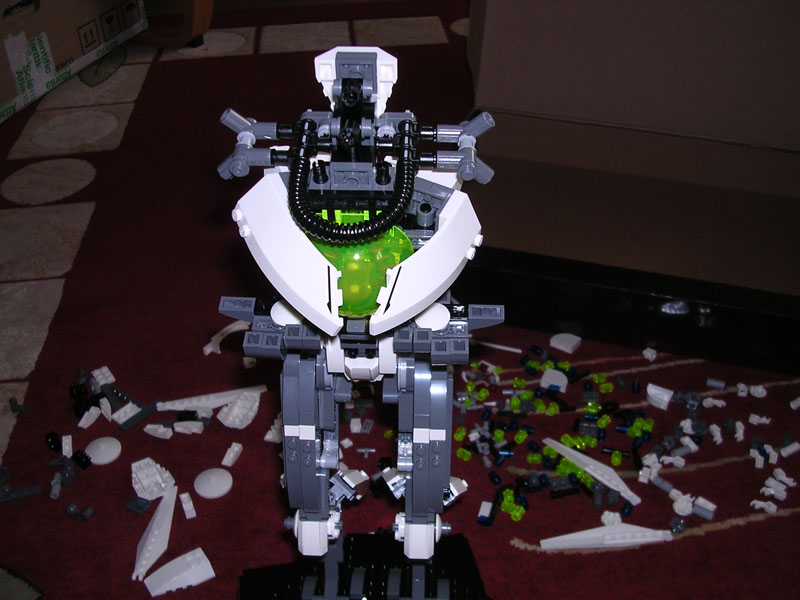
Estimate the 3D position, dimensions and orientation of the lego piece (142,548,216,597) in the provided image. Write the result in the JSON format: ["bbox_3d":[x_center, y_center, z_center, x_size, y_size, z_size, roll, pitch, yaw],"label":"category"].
[{"bbox_3d":[-0.159,0.197,0.636,0.047,0.011,0.030,-18,37,-26],"label":"lego piece"}]

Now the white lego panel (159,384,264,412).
[{"bbox_3d":[-0.171,0.092,0.801,0.100,0.006,0.018,-8,33,-13],"label":"white lego panel"}]

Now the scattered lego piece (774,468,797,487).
[{"bbox_3d":[0.315,0.146,0.719,0.007,0.006,0.021,-25,43,-26],"label":"scattered lego piece"}]

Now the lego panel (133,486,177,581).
[{"bbox_3d":[-0.187,0.178,0.678,0.023,0.011,0.093,1,32,4],"label":"lego panel"}]

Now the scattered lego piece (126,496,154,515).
[{"bbox_3d":[-0.213,0.168,0.719,0.016,0.004,0.016,16,42,22],"label":"scattered lego piece"}]

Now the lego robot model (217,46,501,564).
[{"bbox_3d":[-0.017,0.021,0.405,0.123,0.261,0.098,1,33,2],"label":"lego robot model"}]

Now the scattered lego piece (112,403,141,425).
[{"bbox_3d":[-0.244,0.101,0.784,0.016,0.005,0.025,19,37,27],"label":"scattered lego piece"}]

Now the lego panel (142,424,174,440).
[{"bbox_3d":[-0.211,0.116,0.767,0.026,0.006,0.013,9,34,13],"label":"lego panel"}]

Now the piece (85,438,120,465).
[{"bbox_3d":[-0.256,0.129,0.756,0.032,0.007,0.032,-10,37,-11],"label":"piece"}]

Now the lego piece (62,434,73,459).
[{"bbox_3d":[-0.292,0.129,0.772,0.008,0.004,0.024,-13,39,-14],"label":"lego piece"}]

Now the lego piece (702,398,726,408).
[{"bbox_3d":[0.280,0.092,0.782,0.021,0.006,0.008,5,37,10],"label":"lego piece"}]

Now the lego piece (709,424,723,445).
[{"bbox_3d":[0.270,0.115,0.751,0.008,0.006,0.021,-4,36,-3],"label":"lego piece"}]

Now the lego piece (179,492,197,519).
[{"bbox_3d":[-0.171,0.165,0.706,0.008,0.004,0.024,-16,38,-18],"label":"lego piece"}]

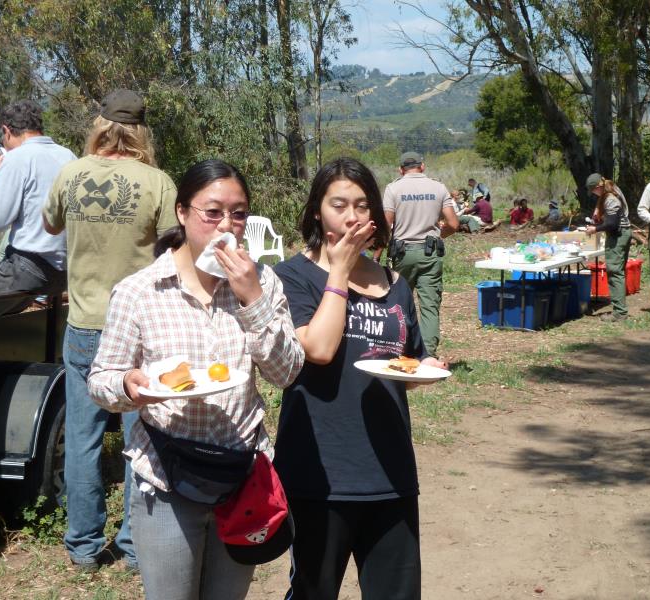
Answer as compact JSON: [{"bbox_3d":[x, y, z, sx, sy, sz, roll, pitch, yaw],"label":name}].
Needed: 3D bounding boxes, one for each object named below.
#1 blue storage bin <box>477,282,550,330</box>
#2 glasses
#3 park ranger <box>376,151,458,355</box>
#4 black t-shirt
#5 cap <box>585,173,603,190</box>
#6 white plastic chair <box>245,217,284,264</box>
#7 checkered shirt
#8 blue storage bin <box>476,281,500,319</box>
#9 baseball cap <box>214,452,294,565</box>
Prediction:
[{"bbox_3d":[1.935,0.067,14.950,0.630,0.420,0.430,3,6,21],"label":"blue storage bin"},{"bbox_3d":[-0.245,-0.201,3.380,0.133,0.040,0.130,-2,14,-27],"label":"glasses"},{"bbox_3d":[0.820,-0.373,12.500,0.620,1.800,0.400,1,5,6],"label":"park ranger"},{"bbox_3d":[0.062,0.185,3.520,0.380,0.610,0.270,0,5,-16],"label":"black t-shirt"},{"bbox_3d":[2.869,-1.262,15.500,0.250,0.140,0.175,-28,16,-25],"label":"cap"},{"bbox_3d":[-0.941,-0.732,20.300,0.570,0.880,0.570,-4,7,-44],"label":"white plastic chair"},{"bbox_3d":[-0.302,0.162,3.400,0.500,0.590,0.340,0,5,-12],"label":"checkered shirt"},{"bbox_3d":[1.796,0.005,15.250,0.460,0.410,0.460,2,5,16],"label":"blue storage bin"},{"bbox_3d":[-0.158,0.468,3.270,0.170,0.245,0.130,-14,-14,-4],"label":"baseball cap"}]

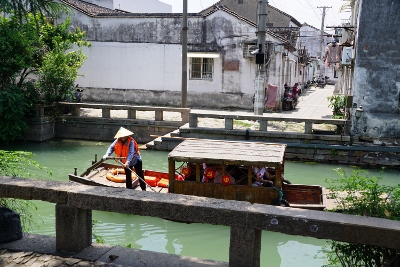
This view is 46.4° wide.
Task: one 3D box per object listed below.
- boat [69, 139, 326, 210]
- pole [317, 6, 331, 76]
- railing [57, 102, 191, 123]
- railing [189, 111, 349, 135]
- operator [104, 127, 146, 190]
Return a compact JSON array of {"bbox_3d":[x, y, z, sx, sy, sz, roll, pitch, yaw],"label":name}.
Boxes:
[{"bbox_3d":[0.149,1.010,10.739,6.170,1.450,1.700,3,11,13],"label":"boat"},{"bbox_3d":[9.513,-6.708,36.369,1.150,6.090,0.300,4,12,17],"label":"pole"},{"bbox_3d":[-2.719,-0.773,16.516,4.960,0.500,0.270,3,12,13],"label":"railing"},{"bbox_3d":[2.052,-0.309,14.448,4.860,0.500,0.270,3,12,14],"label":"railing"},{"bbox_3d":[-1.727,0.619,10.830,0.720,1.560,0.680,8,13,32],"label":"operator"}]

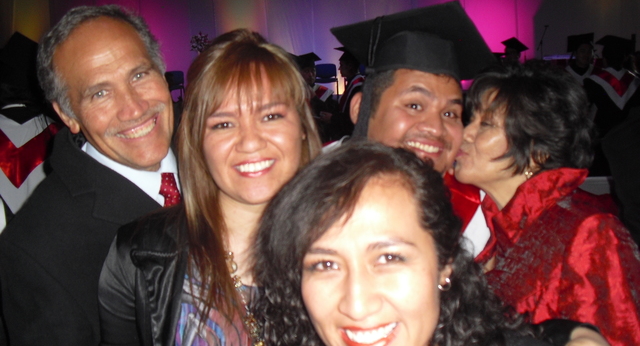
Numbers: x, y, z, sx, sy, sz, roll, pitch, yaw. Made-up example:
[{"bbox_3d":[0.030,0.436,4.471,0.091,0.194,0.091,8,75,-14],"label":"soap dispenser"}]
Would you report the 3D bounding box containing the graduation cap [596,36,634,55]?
[{"bbox_3d":[2.573,-1.081,5.815,0.242,0.115,0.242,12,-5,1],"label":"graduation cap"}]

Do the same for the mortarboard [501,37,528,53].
[{"bbox_3d":[2.336,-1.480,8.025,0.245,0.115,0.245,31,-16,-19],"label":"mortarboard"}]

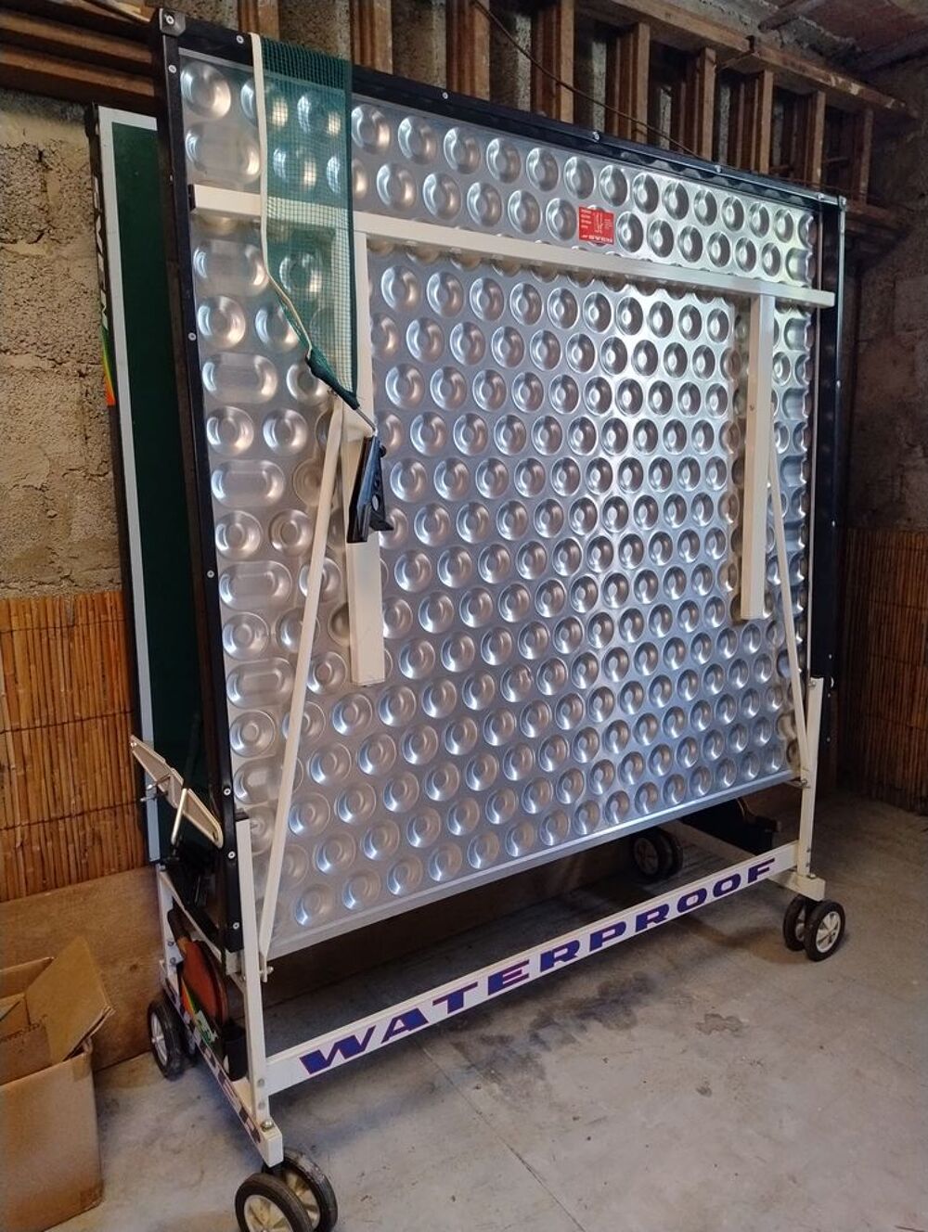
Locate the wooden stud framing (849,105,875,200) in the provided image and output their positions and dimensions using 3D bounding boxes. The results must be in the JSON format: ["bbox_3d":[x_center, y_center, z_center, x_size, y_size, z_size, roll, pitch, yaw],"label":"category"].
[{"bbox_3d":[1.180,-1.358,2.554,0.042,0.255,0.050,-7,12,-33],"label":"wooden stud framing"}]

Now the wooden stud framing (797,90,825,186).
[{"bbox_3d":[0.978,-1.332,2.423,0.044,0.255,0.055,-7,12,-33],"label":"wooden stud framing"}]

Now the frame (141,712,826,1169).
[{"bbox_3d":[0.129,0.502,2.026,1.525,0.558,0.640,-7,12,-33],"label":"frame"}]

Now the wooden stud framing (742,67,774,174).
[{"bbox_3d":[0.786,-1.308,2.299,0.044,0.255,0.060,-7,12,-33],"label":"wooden stud framing"}]

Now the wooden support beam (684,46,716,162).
[{"bbox_3d":[0.598,-1.284,2.176,0.044,0.255,0.062,-7,12,-33],"label":"wooden support beam"}]

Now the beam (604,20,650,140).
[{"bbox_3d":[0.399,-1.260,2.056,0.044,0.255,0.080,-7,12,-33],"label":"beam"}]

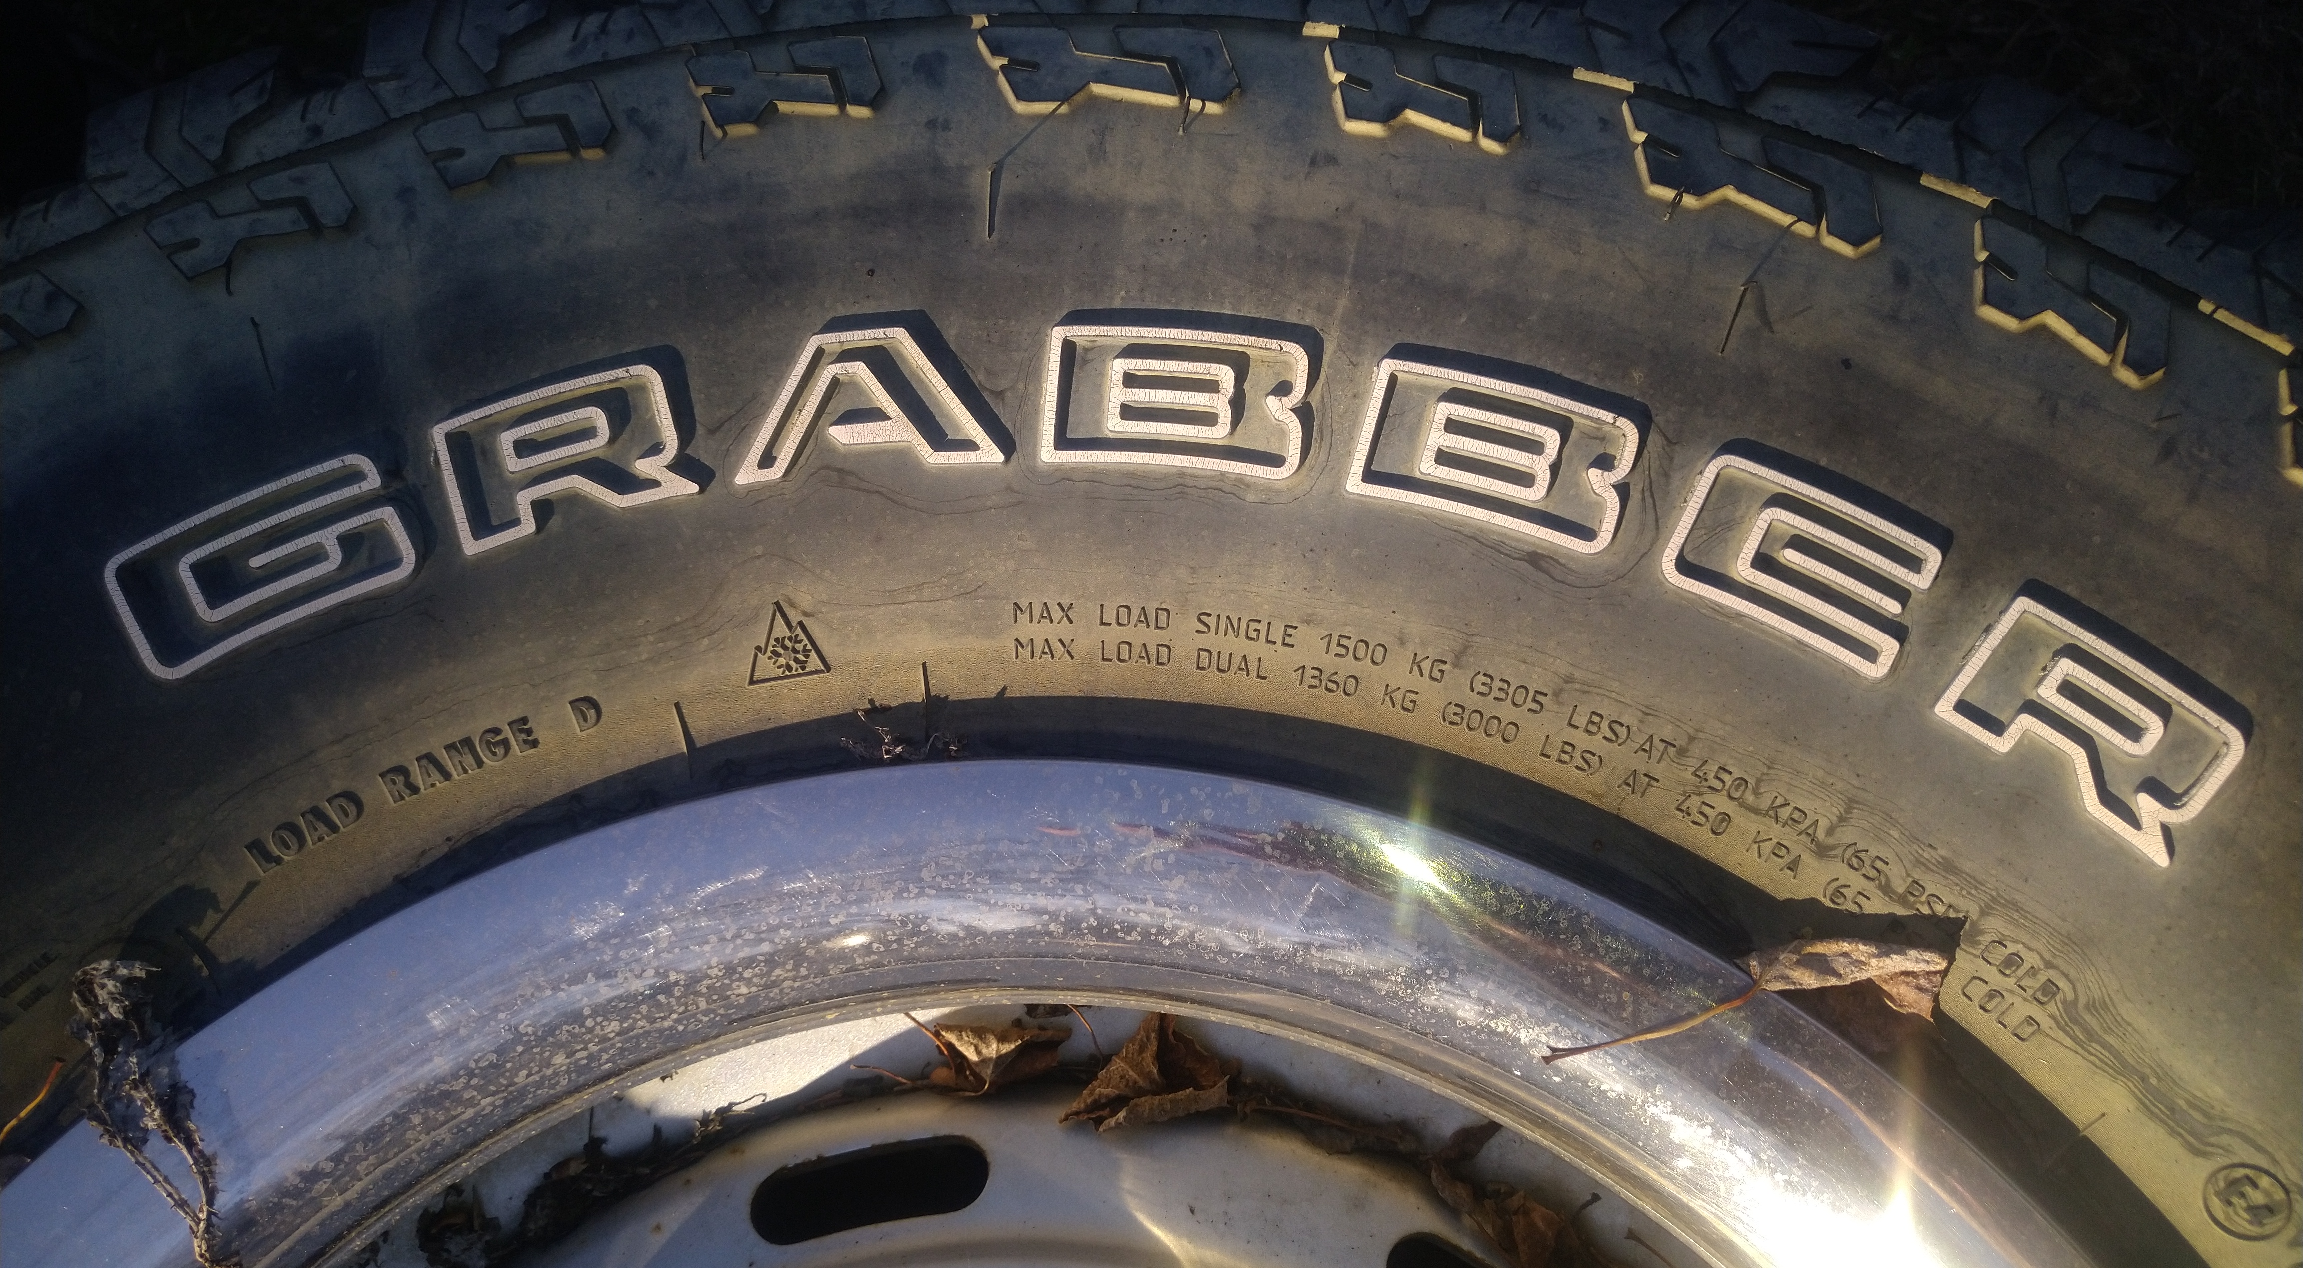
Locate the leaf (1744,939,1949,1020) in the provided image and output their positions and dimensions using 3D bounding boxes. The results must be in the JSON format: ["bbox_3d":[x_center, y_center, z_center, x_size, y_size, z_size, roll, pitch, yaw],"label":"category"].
[{"bbox_3d":[0.108,0.052,0.240,0.032,0.012,0.011,10,72,5],"label":"leaf"}]

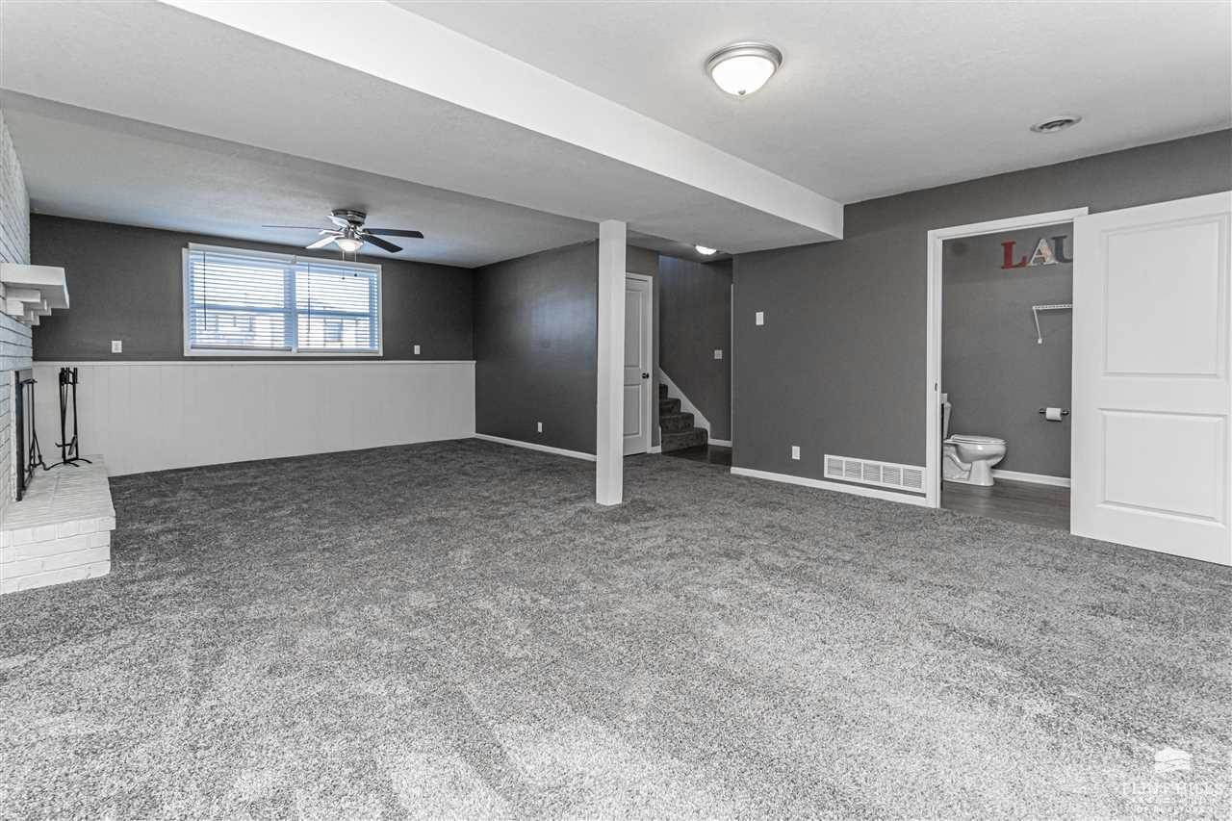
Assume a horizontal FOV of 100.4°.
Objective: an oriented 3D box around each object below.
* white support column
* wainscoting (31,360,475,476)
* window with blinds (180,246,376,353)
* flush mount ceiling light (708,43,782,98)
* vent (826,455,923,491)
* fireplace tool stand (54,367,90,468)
[{"bbox_3d":[-0.043,-0.382,4.202,0.150,2.275,0.150,4,6,45],"label":"white support column"},{"bbox_3d":[-3.728,-0.022,6.179,4.402,1.148,0.060,-4,6,-42],"label":"wainscoting"},{"bbox_3d":[-3.827,-1.232,6.094,2.002,1.172,0.080,-4,6,-42],"label":"window with blinds"},{"bbox_3d":[0.565,-1.466,2.265,0.325,0.135,0.325,0,5,0],"label":"flush mount ceiling light"},{"bbox_3d":[2.160,0.529,4.341,0.796,0.203,0.025,4,6,43],"label":"vent"},{"bbox_3d":[-4.402,0.054,4.136,0.230,0.807,0.230,-5,6,-44],"label":"fireplace tool stand"}]

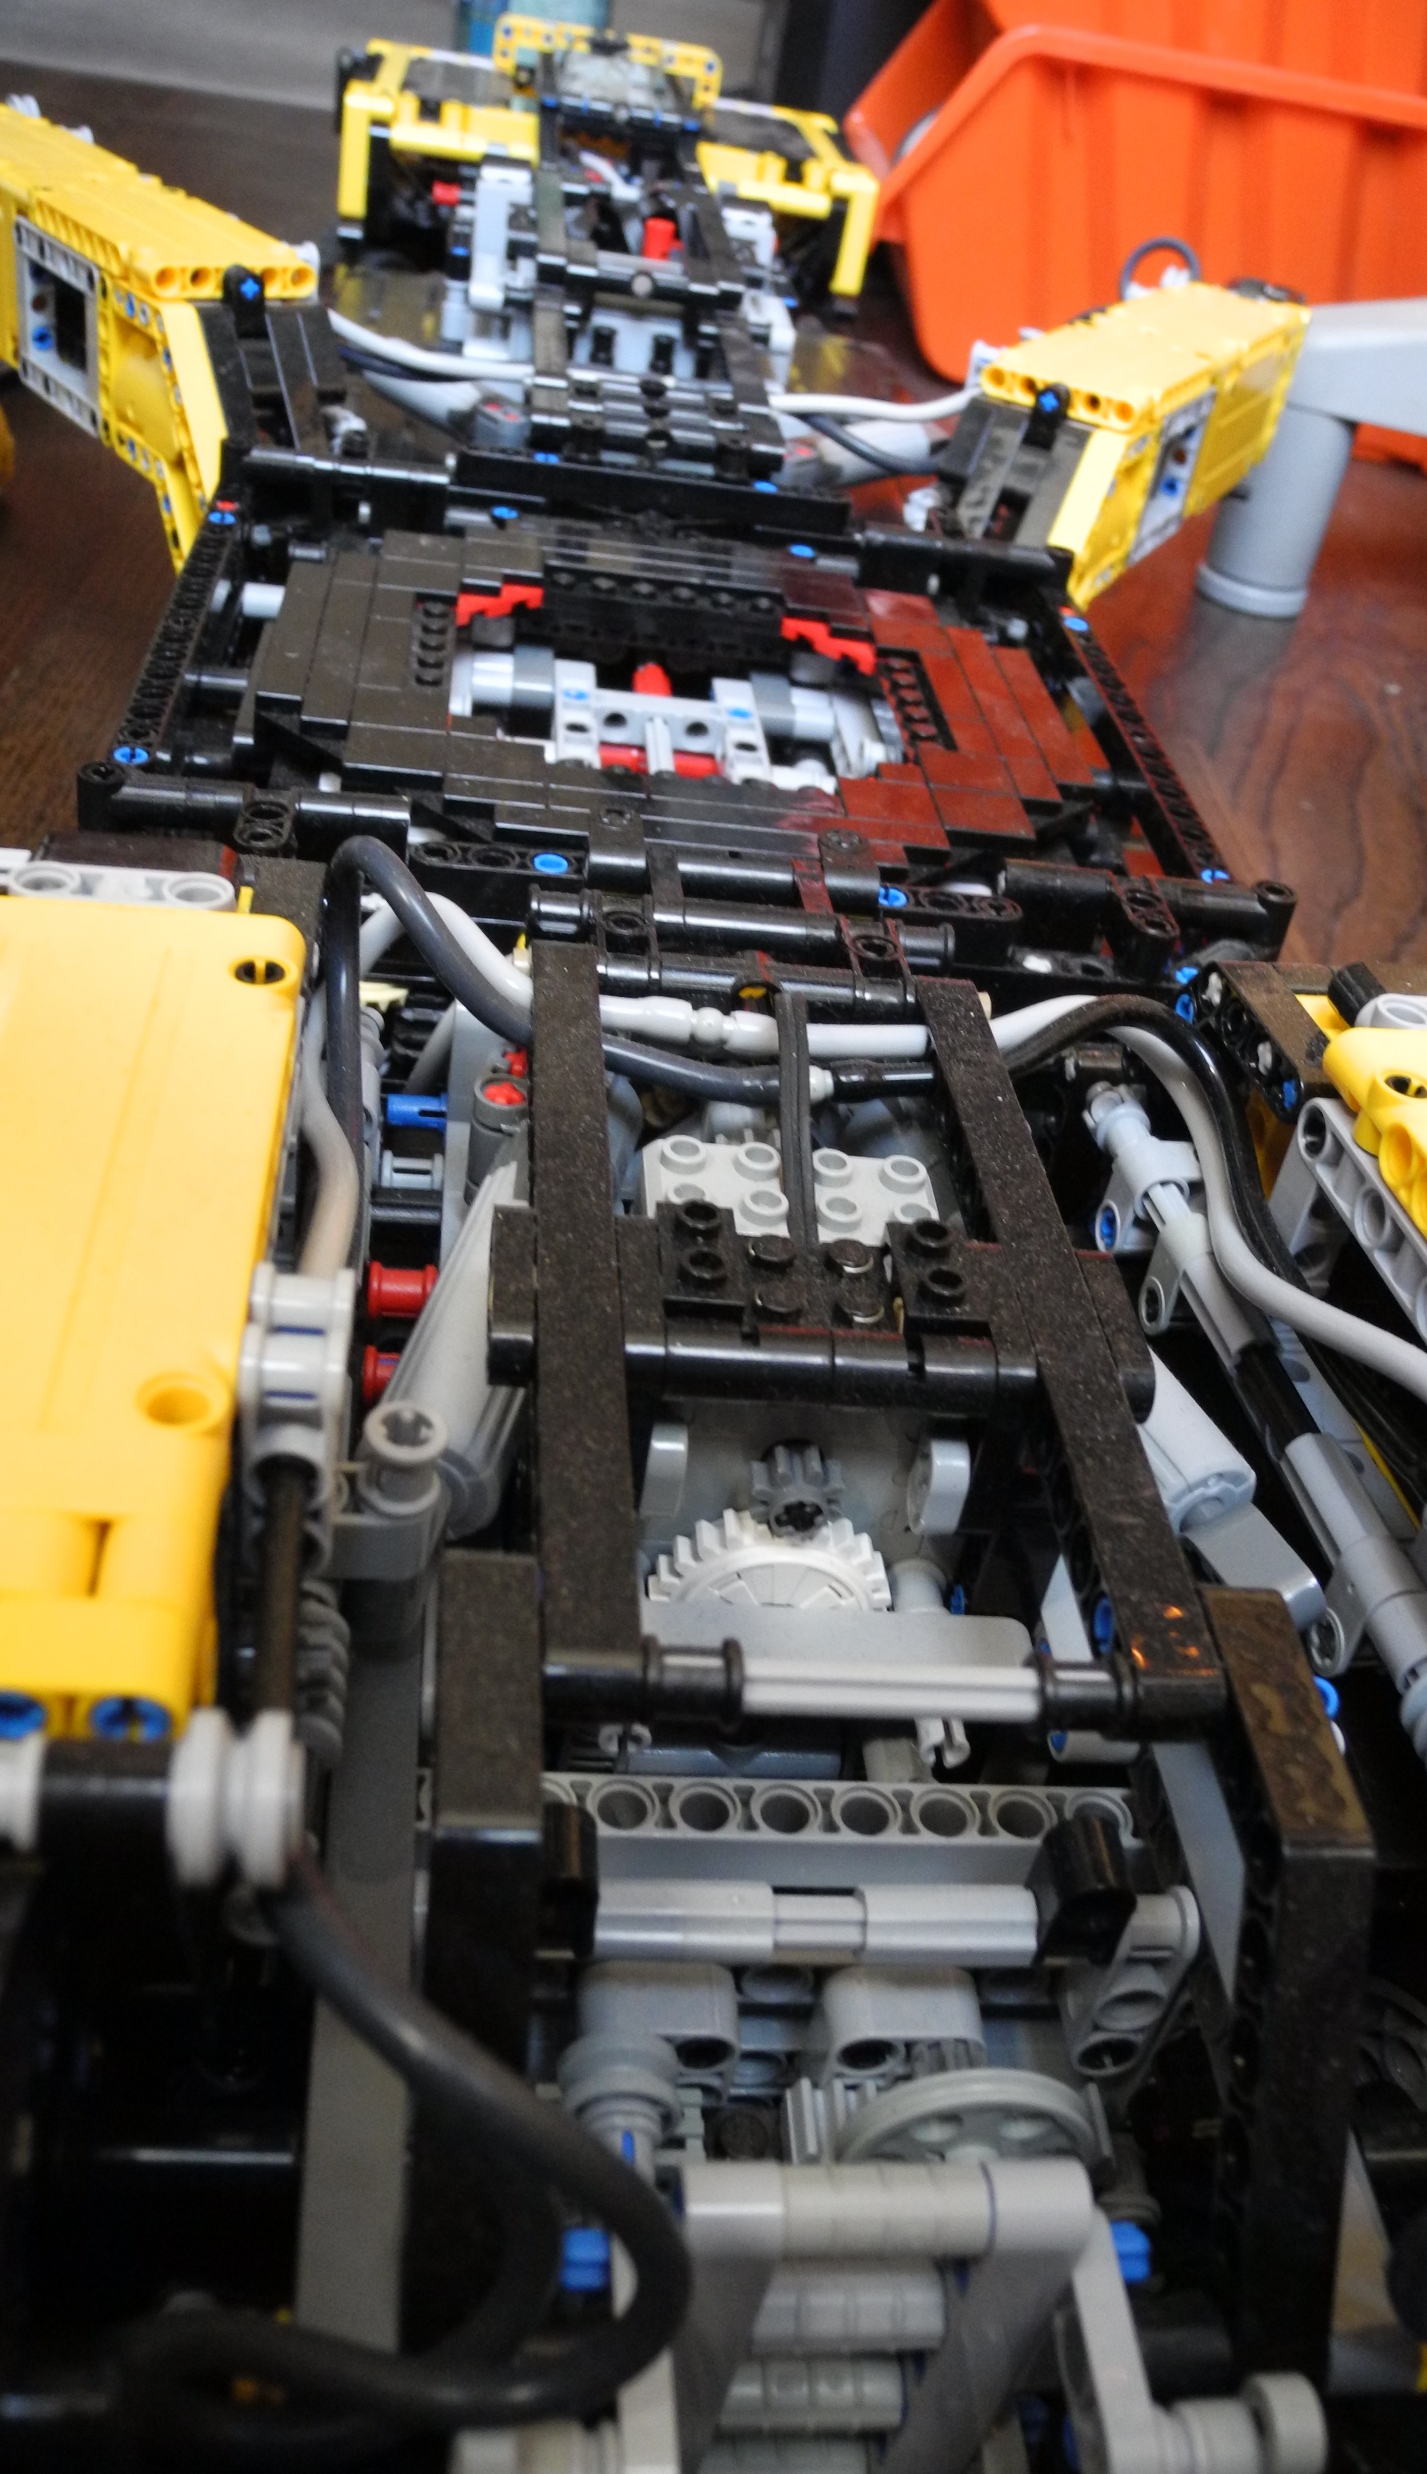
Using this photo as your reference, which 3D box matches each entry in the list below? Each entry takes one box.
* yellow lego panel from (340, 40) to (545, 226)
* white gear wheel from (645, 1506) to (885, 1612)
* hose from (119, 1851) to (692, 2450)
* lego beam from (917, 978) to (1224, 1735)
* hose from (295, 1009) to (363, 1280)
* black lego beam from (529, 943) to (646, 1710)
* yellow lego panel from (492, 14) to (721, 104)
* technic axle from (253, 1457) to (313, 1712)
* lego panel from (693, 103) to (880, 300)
[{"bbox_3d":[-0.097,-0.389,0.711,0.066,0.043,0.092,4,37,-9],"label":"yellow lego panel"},{"bbox_3d":[0.006,0.038,0.209,0.025,0.025,0.004,4,37,-9],"label":"white gear wheel"},{"bbox_3d":[-0.021,0.065,0.143,0.039,0.027,0.036,4,37,-9],"label":"hose"},{"bbox_3d":[0.033,0.005,0.209,0.008,0.008,0.120,4,37,-9],"label":"lego beam"},{"bbox_3d":[-0.041,-0.011,0.214,0.008,0.007,0.049,4,37,-9],"label":"hose"},{"bbox_3d":[-0.014,0.002,0.202,0.008,0.008,0.120,4,37,-9],"label":"black lego beam"},{"bbox_3d":[-0.041,-0.461,0.785,0.088,0.024,0.009,4,37,-9],"label":"yellow lego panel"},{"bbox_3d":[-0.034,0.028,0.157,0.004,0.004,0.024,5,72,-8],"label":"technic axle"},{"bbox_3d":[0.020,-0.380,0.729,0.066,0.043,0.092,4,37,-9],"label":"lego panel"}]

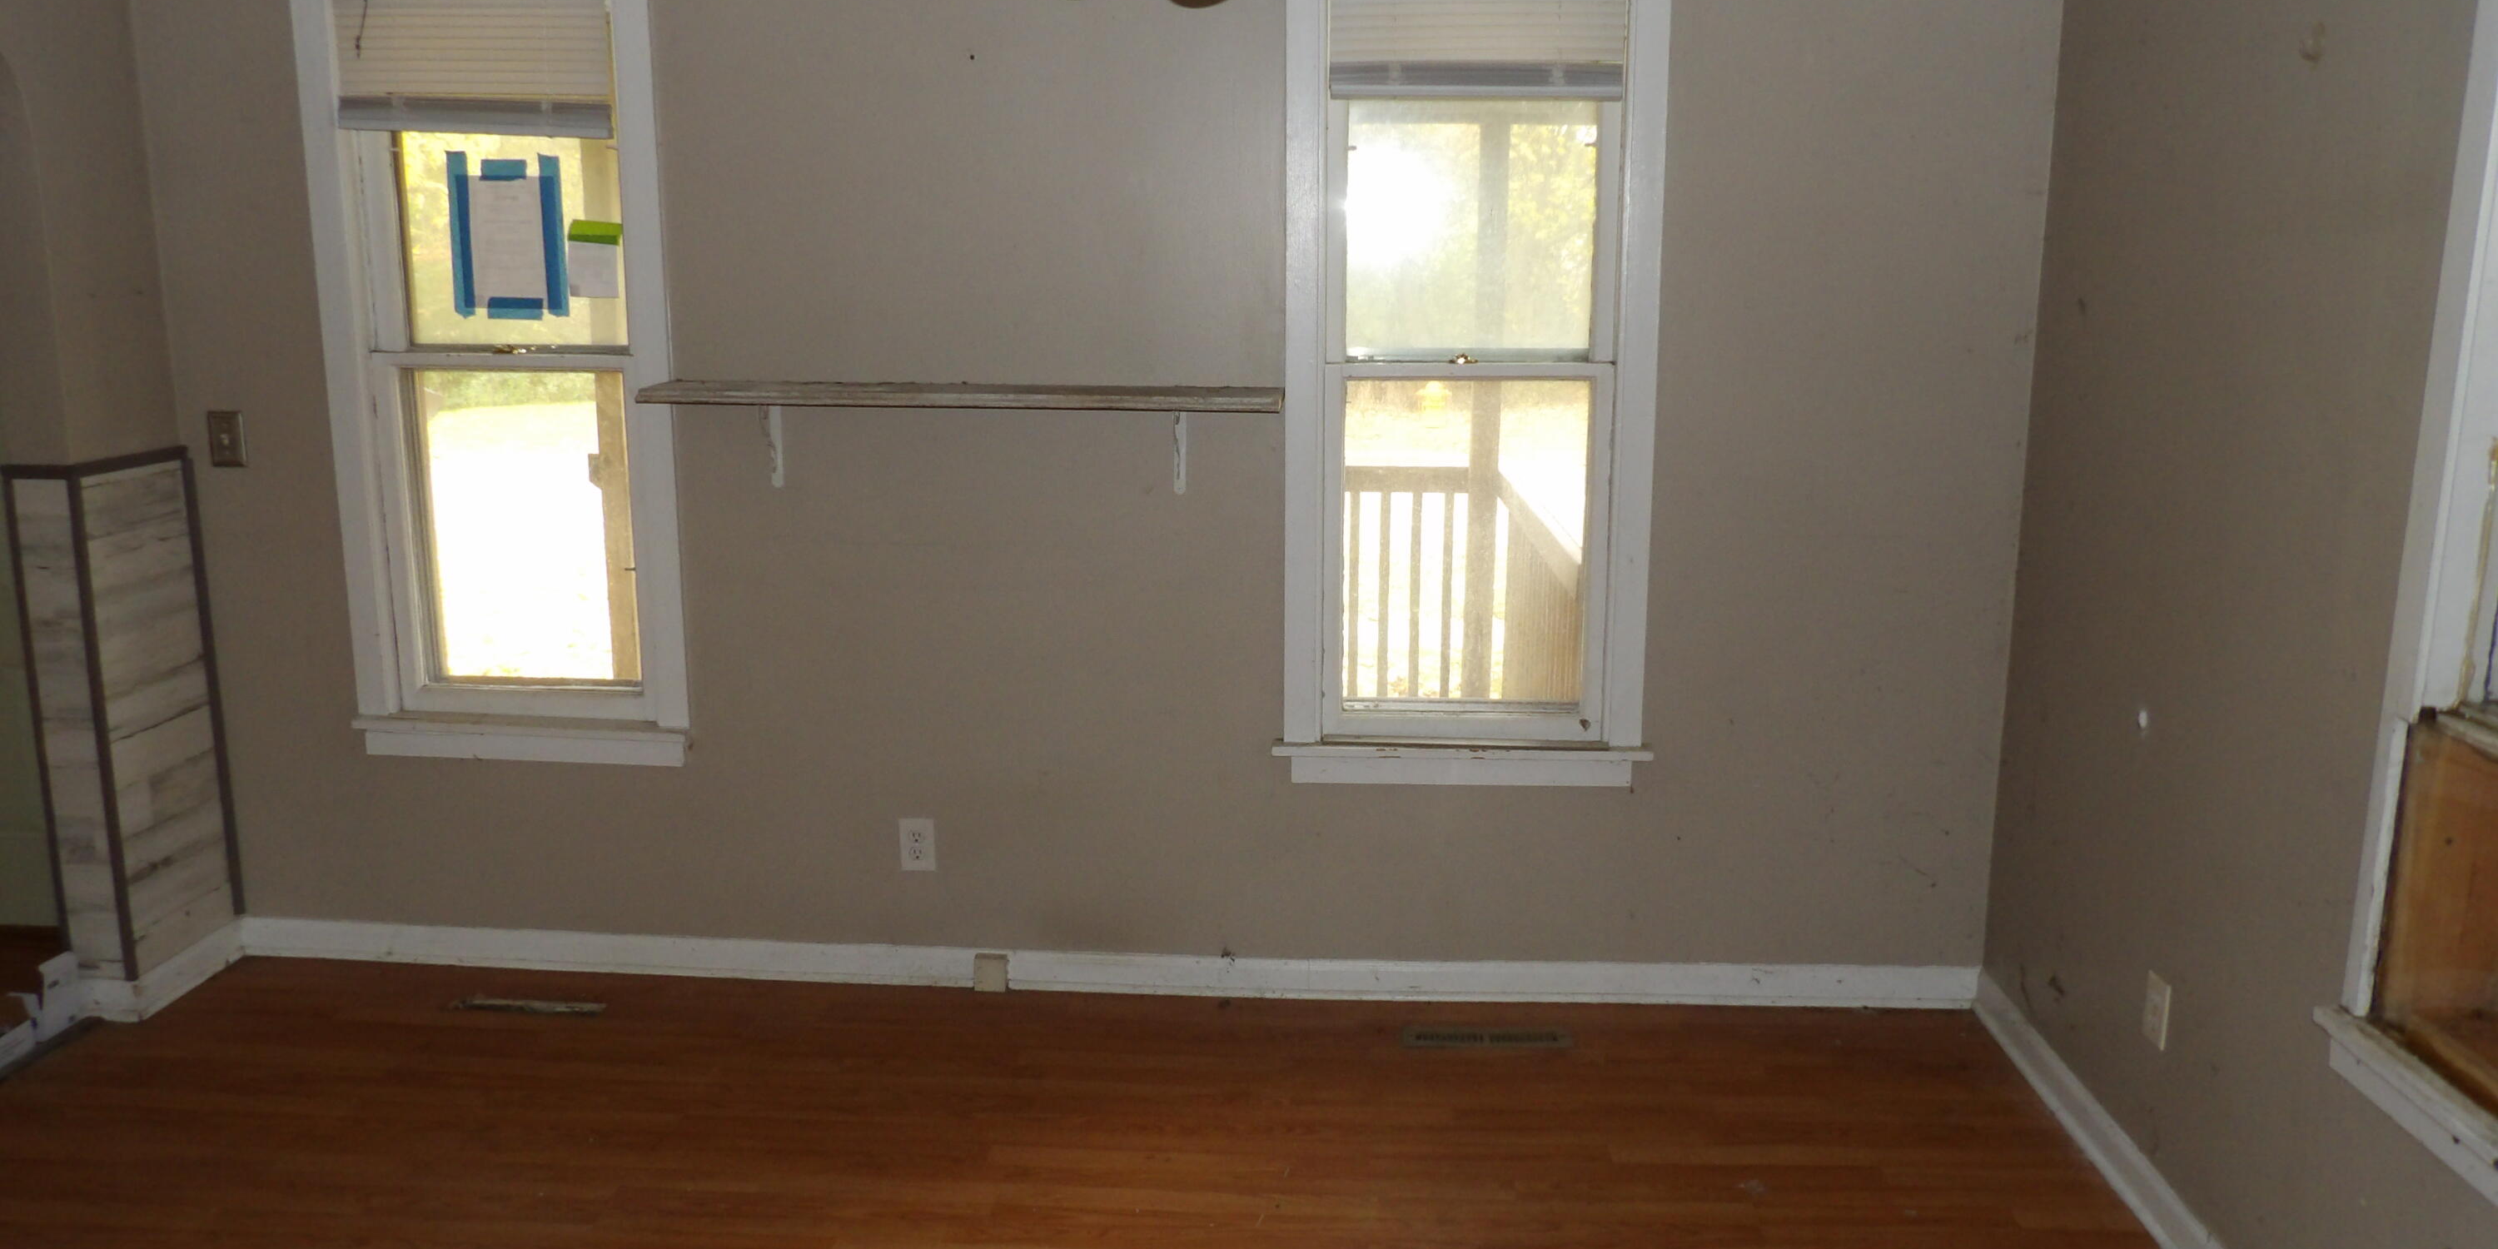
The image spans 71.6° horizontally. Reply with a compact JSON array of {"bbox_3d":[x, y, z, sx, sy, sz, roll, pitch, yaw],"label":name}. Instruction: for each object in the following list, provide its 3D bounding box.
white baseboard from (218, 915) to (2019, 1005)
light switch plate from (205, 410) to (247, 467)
[{"bbox_3d":[-0.375,0.740,3.746,3.787,0.080,0.018,1,11,4],"label":"white baseboard"},{"bbox_3d":[-2.164,-0.389,3.660,0.071,0.115,0.015,1,11,4],"label":"light switch plate"}]

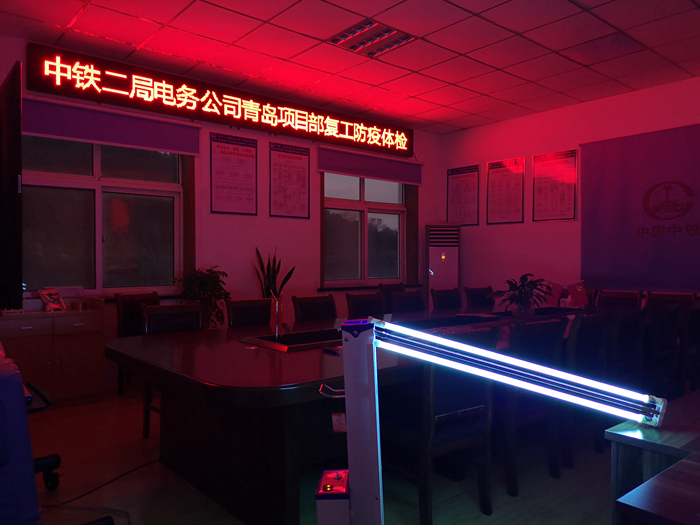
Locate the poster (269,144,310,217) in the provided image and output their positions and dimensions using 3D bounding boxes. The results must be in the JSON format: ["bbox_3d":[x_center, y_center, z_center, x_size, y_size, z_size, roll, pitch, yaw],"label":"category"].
[{"bbox_3d":[-0.715,-0.970,6.570,0.590,0.885,0.020,0,0,-40],"label":"poster"}]

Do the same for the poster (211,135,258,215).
[{"bbox_3d":[-1.281,-0.969,6.090,0.590,0.885,0.020,0,0,-40],"label":"poster"}]

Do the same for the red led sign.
[{"bbox_3d":[-0.951,-1.690,6.293,4.850,0.400,0.090,0,0,-41],"label":"red led sign"}]

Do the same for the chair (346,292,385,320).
[{"bbox_3d":[0.326,0.766,5.071,0.465,0.930,0.540,0,0,-40],"label":"chair"}]

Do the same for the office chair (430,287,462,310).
[{"bbox_3d":[1.238,0.759,5.892,0.450,0.920,0.550,0,0,-41],"label":"office chair"}]

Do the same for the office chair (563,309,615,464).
[{"bbox_3d":[1.316,0.753,3.450,0.450,0.920,0.550,0,0,-41],"label":"office chair"}]

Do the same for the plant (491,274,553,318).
[{"bbox_3d":[1.533,0.310,4.880,0.540,0.430,0.520,0,0,-40],"label":"plant"}]

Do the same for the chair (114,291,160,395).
[{"bbox_3d":[-1.851,0.766,5.105,0.560,0.920,0.450,0,0,37],"label":"chair"}]

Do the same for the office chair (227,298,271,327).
[{"bbox_3d":[-0.645,0.760,4.278,0.450,0.920,0.550,0,0,-41],"label":"office chair"}]

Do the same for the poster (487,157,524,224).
[{"bbox_3d":[2.133,-0.962,7.510,0.020,0.885,0.590,0,0,-40],"label":"poster"}]

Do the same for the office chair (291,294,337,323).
[{"bbox_3d":[-0.159,0.760,4.694,0.450,0.920,0.550,0,0,-41],"label":"office chair"}]

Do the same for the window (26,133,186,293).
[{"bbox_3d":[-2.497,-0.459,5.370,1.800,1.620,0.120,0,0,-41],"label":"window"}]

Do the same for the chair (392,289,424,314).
[{"bbox_3d":[0.768,0.765,5.446,0.465,0.930,0.540,0,0,-40],"label":"chair"}]

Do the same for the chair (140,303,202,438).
[{"bbox_3d":[-1.130,0.767,3.834,0.465,0.930,0.540,0,0,-40],"label":"chair"}]

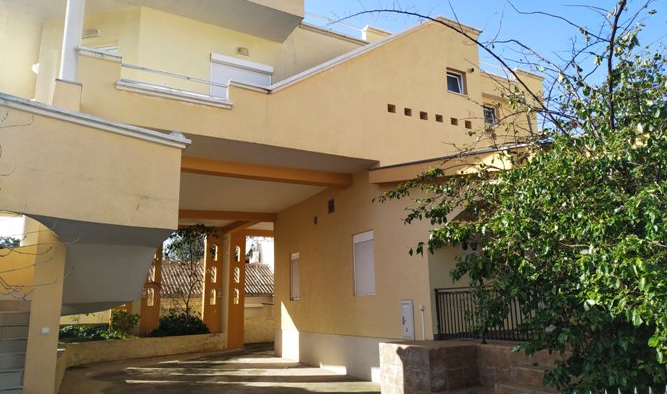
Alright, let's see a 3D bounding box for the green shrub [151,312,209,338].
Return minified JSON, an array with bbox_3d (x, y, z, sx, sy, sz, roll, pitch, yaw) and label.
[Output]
[{"bbox_3d":[-5.030,4.187,15.222,1.835,0.749,0.918,5,-15,-29],"label":"green shrub"}]

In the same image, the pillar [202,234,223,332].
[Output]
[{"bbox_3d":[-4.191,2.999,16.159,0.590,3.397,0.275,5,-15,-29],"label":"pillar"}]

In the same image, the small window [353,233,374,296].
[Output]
[{"bbox_3d":[0.664,1.376,9.504,0.130,1.274,0.771,5,-15,-29],"label":"small window"}]

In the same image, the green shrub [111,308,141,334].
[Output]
[{"bbox_3d":[-6.427,3.844,14.315,0.842,0.795,0.857,5,-15,-29],"label":"green shrub"}]

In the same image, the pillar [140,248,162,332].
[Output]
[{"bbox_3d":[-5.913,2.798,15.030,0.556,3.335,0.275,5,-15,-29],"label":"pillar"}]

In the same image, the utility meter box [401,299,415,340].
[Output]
[{"bbox_3d":[1.338,2.162,8.130,0.130,0.669,0.307,5,-15,-29],"label":"utility meter box"}]

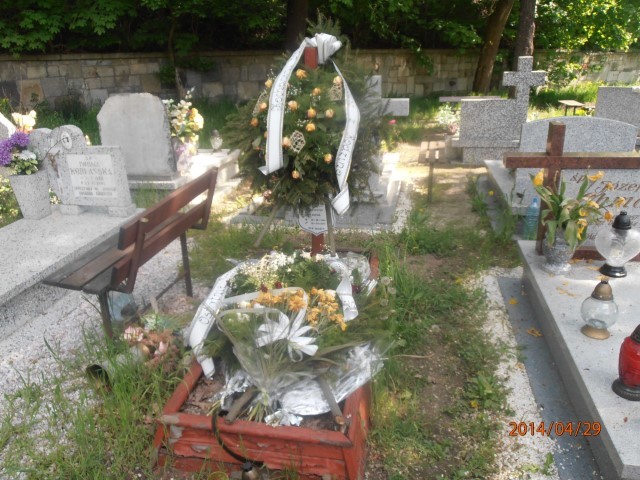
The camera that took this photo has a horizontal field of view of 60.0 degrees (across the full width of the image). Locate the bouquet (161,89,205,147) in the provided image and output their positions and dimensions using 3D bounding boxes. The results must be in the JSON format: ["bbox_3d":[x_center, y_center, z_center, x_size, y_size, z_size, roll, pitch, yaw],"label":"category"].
[{"bbox_3d":[-1.536,-1.390,6.243,0.450,0.600,0.340,2,19,8],"label":"bouquet"}]

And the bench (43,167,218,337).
[{"bbox_3d":[-0.902,0.126,3.003,0.489,0.796,1.138,2,19,10],"label":"bench"}]

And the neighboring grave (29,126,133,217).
[{"bbox_3d":[-1.844,-0.590,4.543,0.760,0.720,0.280,2,19,8],"label":"neighboring grave"}]

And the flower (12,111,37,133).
[{"bbox_3d":[-3.037,-1.213,5.700,0.230,0.230,0.200,-1,19,0],"label":"flower"}]

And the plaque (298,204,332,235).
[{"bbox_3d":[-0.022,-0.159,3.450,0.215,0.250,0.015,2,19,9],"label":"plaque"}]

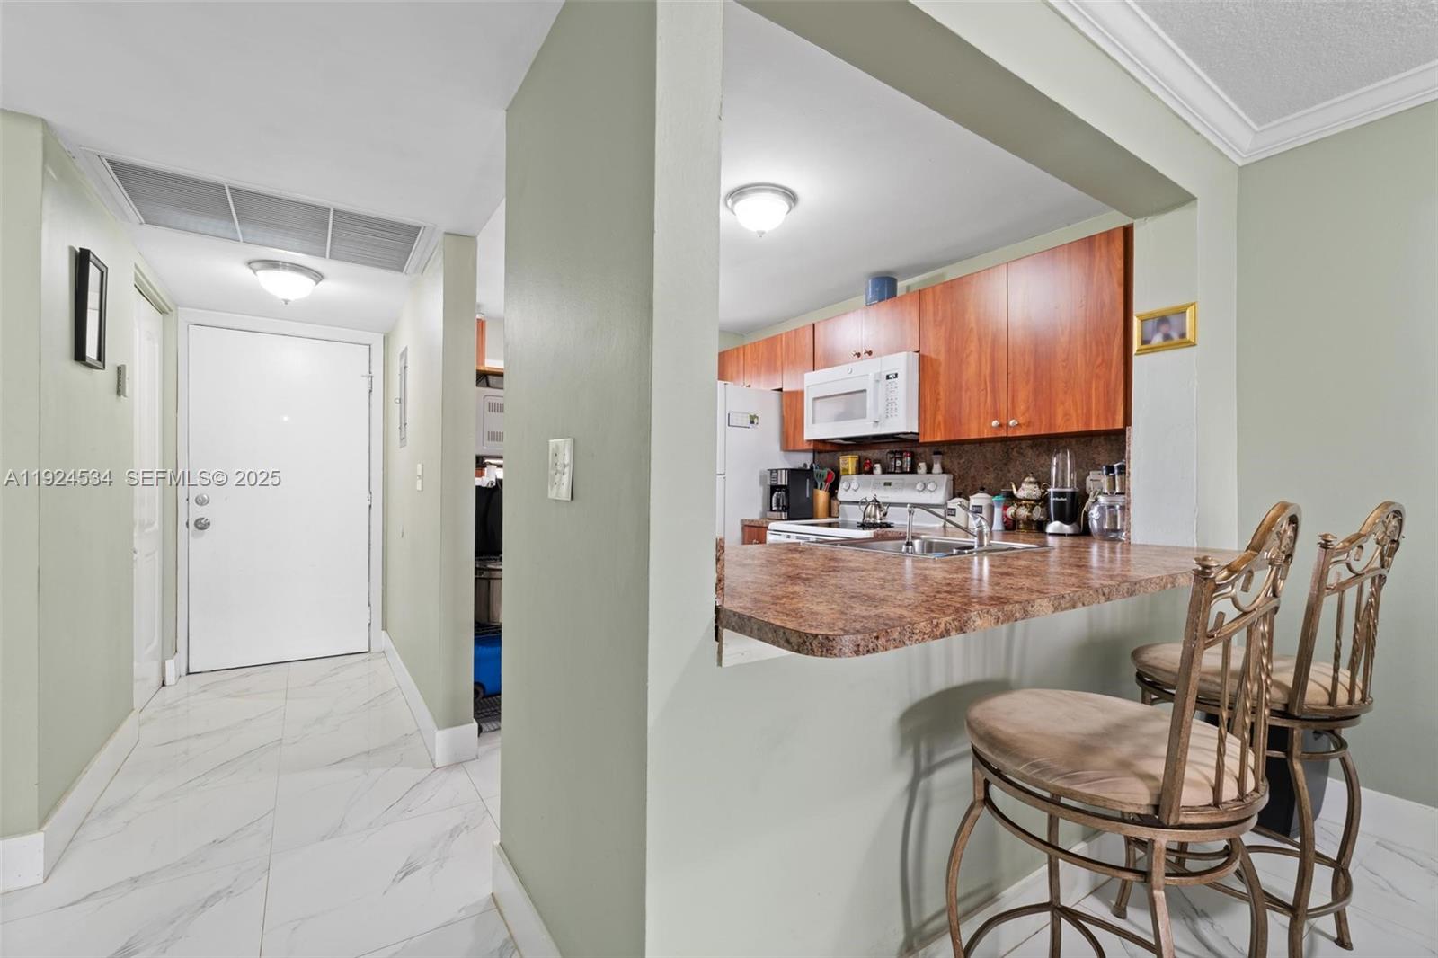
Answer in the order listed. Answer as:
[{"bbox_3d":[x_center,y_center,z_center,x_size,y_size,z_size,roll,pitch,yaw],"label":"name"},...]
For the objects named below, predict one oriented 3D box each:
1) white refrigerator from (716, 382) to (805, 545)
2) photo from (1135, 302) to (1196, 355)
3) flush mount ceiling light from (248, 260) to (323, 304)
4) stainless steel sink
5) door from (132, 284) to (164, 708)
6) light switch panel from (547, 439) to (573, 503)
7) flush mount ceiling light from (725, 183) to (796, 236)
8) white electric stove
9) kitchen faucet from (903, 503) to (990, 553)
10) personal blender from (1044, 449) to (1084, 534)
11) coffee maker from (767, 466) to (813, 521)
[{"bbox_3d":[0.099,0.298,4.125,0.800,1.740,0.760,1,0,-34],"label":"white refrigerator"},{"bbox_3d":[1.655,-0.552,2.227,0.018,0.150,0.192,1,0,-34],"label":"photo"},{"bbox_3d":[-2.125,-0.939,2.946,0.305,0.163,0.305,1,0,-34],"label":"flush mount ceiling light"},{"bbox_3d":[0.773,0.339,2.221,0.660,0.190,0.545,1,0,-34],"label":"stainless steel sink"},{"bbox_3d":[-2.803,0.126,2.923,0.038,2.030,0.860,1,0,-34],"label":"door"},{"bbox_3d":[-0.332,-0.020,1.255,0.010,0.126,0.132,1,0,-34],"label":"light switch panel"},{"bbox_3d":[0.178,-1.081,2.498,0.302,0.148,0.302,0,0,0],"label":"flush mount ceiling light"},{"bbox_3d":[0.756,0.571,3.289,0.680,1.195,0.760,1,0,-34],"label":"white electric stove"},{"bbox_3d":[0.806,0.171,2.107,0.265,0.180,0.060,0,0,33],"label":"kitchen faucet"},{"bbox_3d":[1.516,0.061,2.643,0.145,0.370,0.145,1,0,-37],"label":"personal blender"},{"bbox_3d":[0.454,0.099,3.754,0.230,0.305,0.190,1,0,-34],"label":"coffee maker"}]

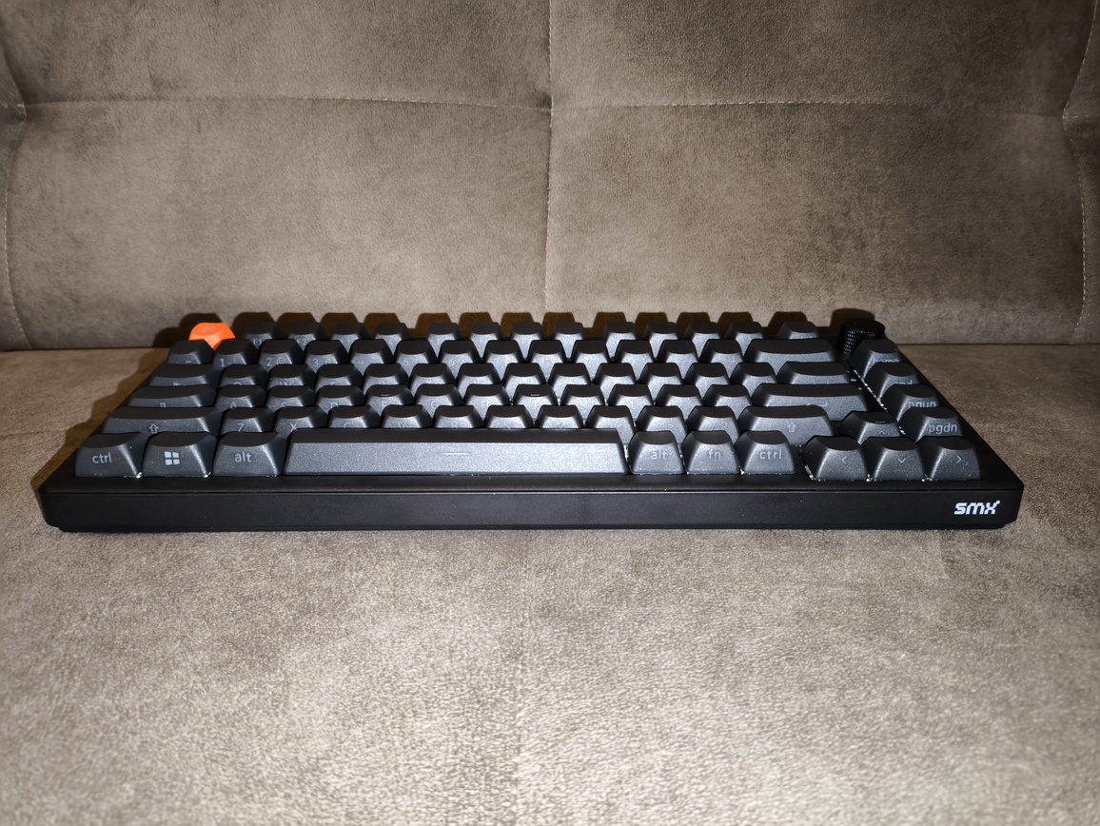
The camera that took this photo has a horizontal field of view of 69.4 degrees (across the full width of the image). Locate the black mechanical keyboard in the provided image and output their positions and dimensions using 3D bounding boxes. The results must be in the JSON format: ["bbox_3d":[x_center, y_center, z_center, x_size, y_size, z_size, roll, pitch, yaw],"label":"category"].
[{"bbox_3d":[-0.006,-0.003,0.322,0.328,0.042,0.137,0,22,0],"label":"black mechanical keyboard"}]

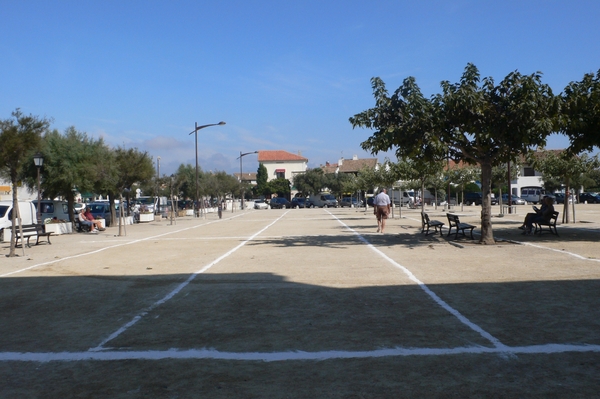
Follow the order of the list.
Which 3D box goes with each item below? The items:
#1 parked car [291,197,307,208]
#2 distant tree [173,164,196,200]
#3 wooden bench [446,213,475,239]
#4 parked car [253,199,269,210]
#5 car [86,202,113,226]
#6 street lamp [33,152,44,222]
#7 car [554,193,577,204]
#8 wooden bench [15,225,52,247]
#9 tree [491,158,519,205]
[{"bbox_3d":[0.069,0.470,73.500,1.700,1.450,4.100,-1,0,-20],"label":"parked car"},{"bbox_3d":[-10.976,-0.892,51.488,2.900,4.850,2.900,-1,0,0],"label":"distant tree"},{"bbox_3d":[5.441,0.917,18.198,0.670,0.800,1.650,-1,0,7],"label":"wooden bench"},{"bbox_3d":[-5.497,0.652,75.500,1.740,1.440,4.000,-1,0,-13],"label":"parked car"},{"bbox_3d":[-13.685,1.025,37.400,1.750,1.640,4.200,-1,0,8],"label":"car"},{"bbox_3d":[-12.368,-0.209,25.300,0.460,4.000,0.460,-1,0,0],"label":"street lamp"},{"bbox_3d":[32.246,-0.049,64.997,1.750,1.430,4.100,-1,0,-12],"label":"car"},{"bbox_3d":[-10.121,1.380,20.200,0.620,0.760,1.750,-1,0,7],"label":"wooden bench"},{"bbox_3d":[14.025,-0.873,37.291,2.500,3.800,2.500,-1,0,0],"label":"tree"}]

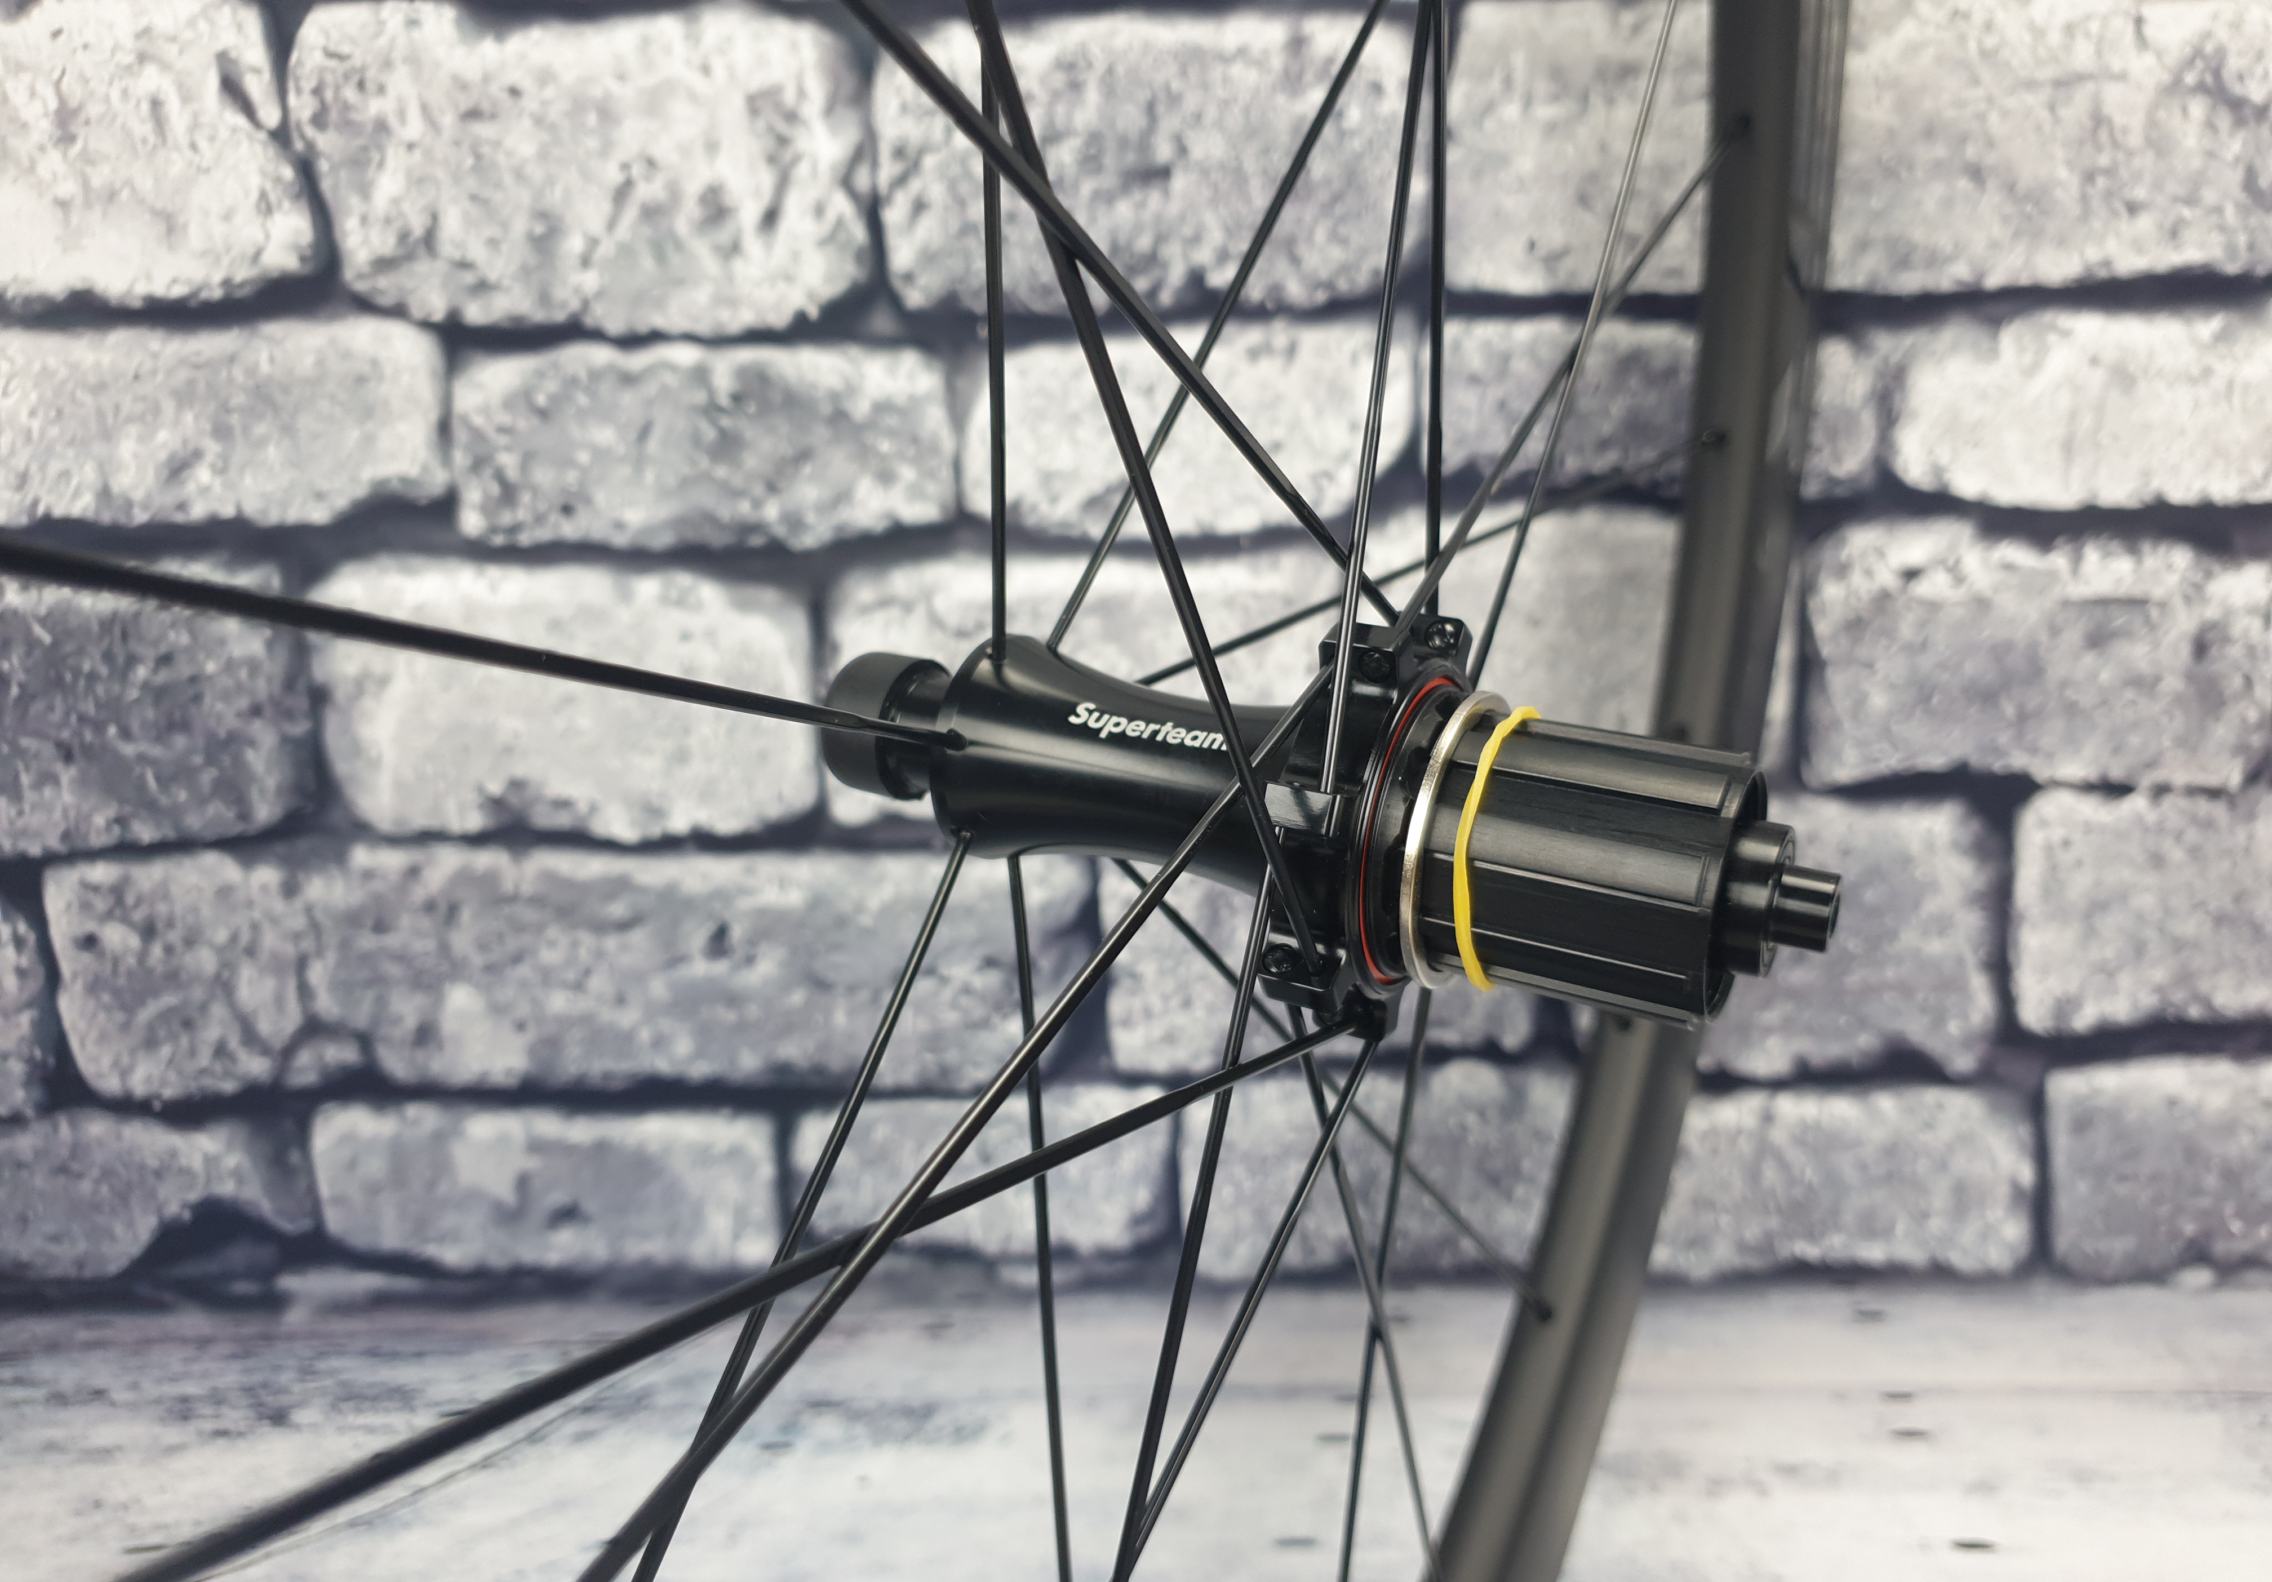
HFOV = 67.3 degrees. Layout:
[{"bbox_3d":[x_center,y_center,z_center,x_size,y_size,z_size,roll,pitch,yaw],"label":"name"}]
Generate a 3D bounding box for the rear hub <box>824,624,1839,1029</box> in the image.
[{"bbox_3d":[0.021,0.002,0.242,0.148,0.057,0.057,12,23,28],"label":"rear hub"}]

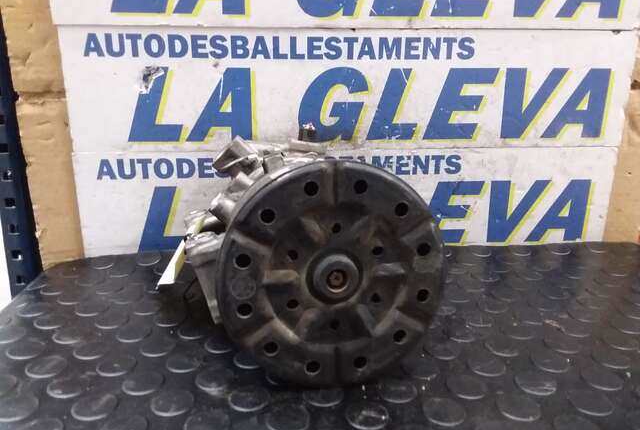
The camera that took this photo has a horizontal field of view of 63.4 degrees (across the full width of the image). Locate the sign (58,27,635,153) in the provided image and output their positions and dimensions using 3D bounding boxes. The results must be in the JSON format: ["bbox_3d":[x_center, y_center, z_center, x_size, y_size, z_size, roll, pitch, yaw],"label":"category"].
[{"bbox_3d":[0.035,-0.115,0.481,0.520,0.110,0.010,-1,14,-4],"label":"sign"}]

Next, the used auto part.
[{"bbox_3d":[-0.017,0.009,0.361,0.152,0.134,0.195,-3,15,-10],"label":"used auto part"}]

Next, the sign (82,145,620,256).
[{"bbox_3d":[0.032,-0.012,0.514,0.520,0.110,0.010,-1,14,-4],"label":"sign"}]

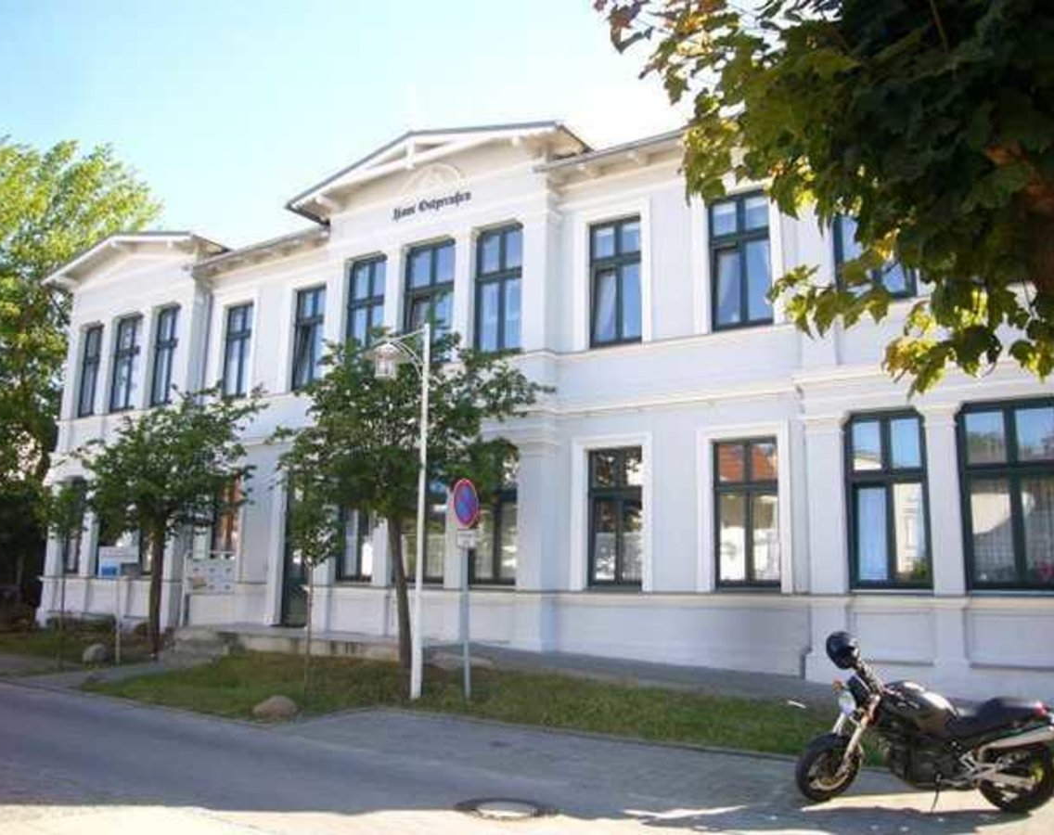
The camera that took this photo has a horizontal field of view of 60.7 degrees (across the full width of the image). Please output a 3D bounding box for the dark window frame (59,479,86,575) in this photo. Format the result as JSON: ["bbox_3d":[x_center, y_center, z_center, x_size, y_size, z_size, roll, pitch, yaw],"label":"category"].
[{"bbox_3d":[-11.101,2.655,22.031,0.822,2.283,0.150,-6,-12,32],"label":"dark window frame"}]

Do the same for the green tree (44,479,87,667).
[{"bbox_3d":[-7.199,2.384,13.939,0.618,2.857,0.618,6,-11,-26],"label":"green tree"}]

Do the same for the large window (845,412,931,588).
[{"bbox_3d":[4.788,1.072,11.948,1.052,2.358,0.150,-6,-11,31],"label":"large window"}]

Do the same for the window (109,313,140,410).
[{"bbox_3d":[-9.466,-1.303,21.344,1.046,2.214,0.150,-6,-11,31],"label":"window"}]

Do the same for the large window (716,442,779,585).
[{"bbox_3d":[3.255,1.416,13.353,1.002,2.194,0.150,-6,-11,31],"label":"large window"}]

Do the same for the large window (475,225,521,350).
[{"bbox_3d":[-0.503,-2.299,16.053,0.983,2.283,0.150,-6,-12,32],"label":"large window"}]

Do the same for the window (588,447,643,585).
[{"bbox_3d":[1.413,1.589,14.553,0.964,2.184,0.150,-6,-12,32],"label":"window"}]

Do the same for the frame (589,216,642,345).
[{"bbox_3d":[1.495,-2.292,15.232,0.956,2.171,0.150,-6,-12,32],"label":"frame"}]

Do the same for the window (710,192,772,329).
[{"bbox_3d":[3.326,-2.454,13.998,0.998,2.181,0.150,-6,-11,31],"label":"window"}]

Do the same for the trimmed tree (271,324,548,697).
[{"bbox_3d":[-1.558,1.179,11.978,3.552,4.709,3.552,2,-10,-7],"label":"trimmed tree"}]

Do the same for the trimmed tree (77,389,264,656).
[{"bbox_3d":[-6.355,1.778,16.007,3.110,4.664,3.110,5,-11,-21],"label":"trimmed tree"}]

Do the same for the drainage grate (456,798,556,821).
[{"bbox_3d":[-0.166,2.962,6.839,0.750,0.040,0.750,1,-10,0],"label":"drainage grate"}]

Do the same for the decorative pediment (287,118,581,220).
[{"bbox_3d":[-1.931,-4.667,16.865,6.273,1.100,0.900,-6,-11,31],"label":"decorative pediment"}]

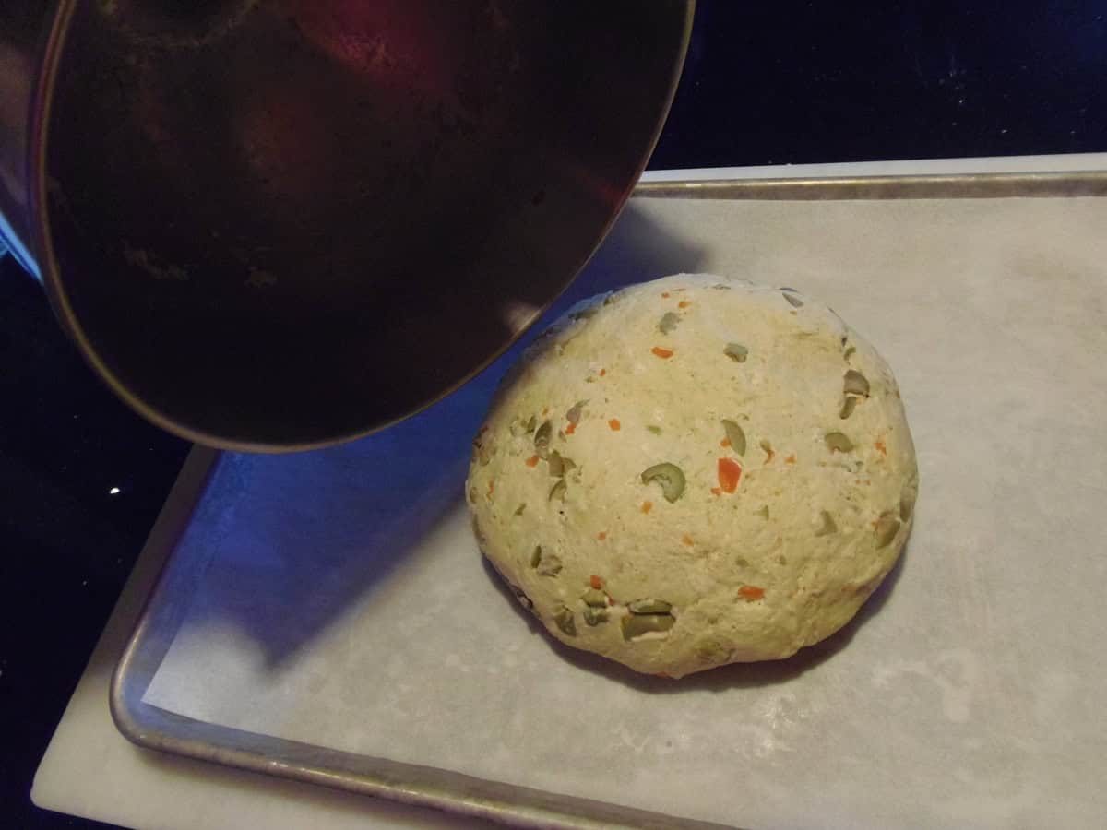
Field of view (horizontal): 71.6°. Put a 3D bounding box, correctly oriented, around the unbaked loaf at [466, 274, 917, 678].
[{"bbox_3d":[0.055,0.013,0.332,0.191,0.070,0.190,-7,57,10],"label":"unbaked loaf"}]

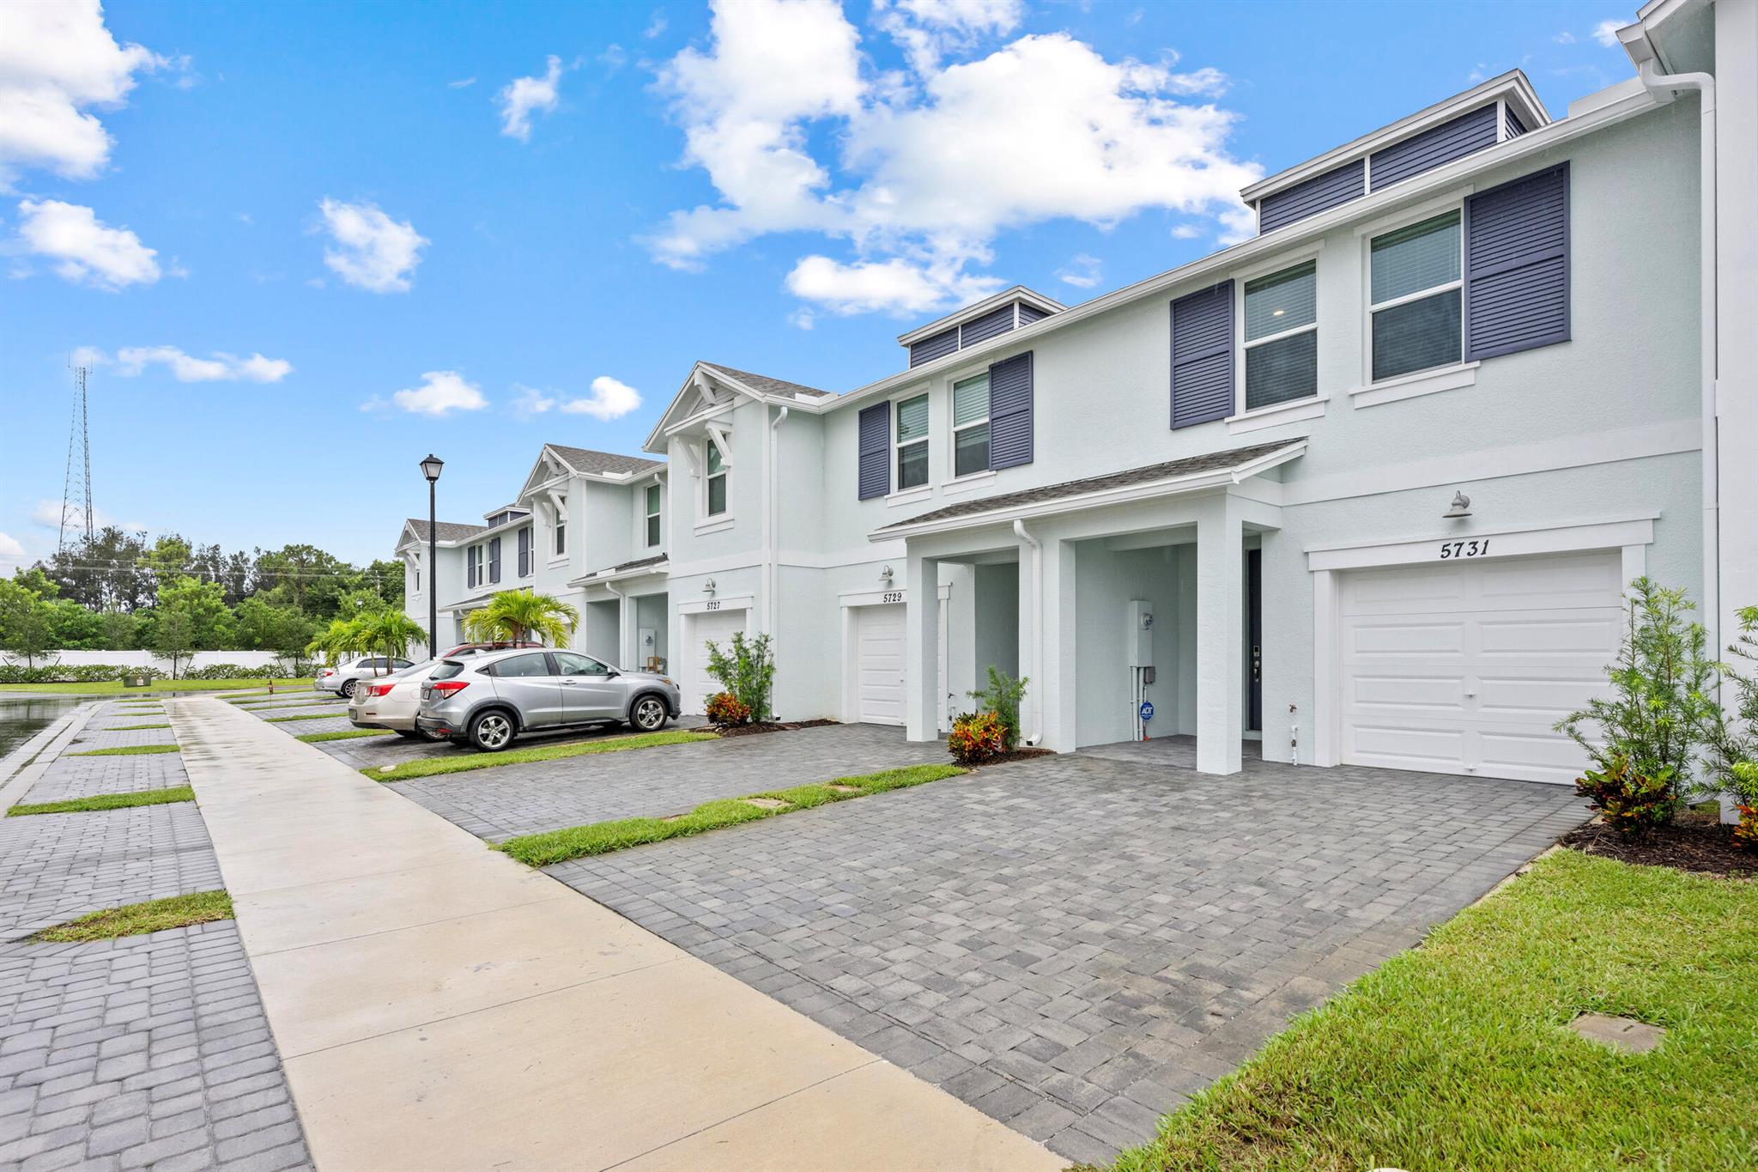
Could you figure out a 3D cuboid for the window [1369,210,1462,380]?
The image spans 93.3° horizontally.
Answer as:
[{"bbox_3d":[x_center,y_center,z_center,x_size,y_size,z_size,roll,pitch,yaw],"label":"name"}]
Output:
[{"bbox_3d":[5.562,-2.988,8.634,0.100,1.577,0.906,0,-2,-41],"label":"window"}]

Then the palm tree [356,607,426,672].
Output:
[{"bbox_3d":[-16.024,2.278,27.200,2.100,3.115,2.100,2,-3,-41],"label":"palm tree"}]

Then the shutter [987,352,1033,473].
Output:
[{"bbox_3d":[2.008,-2.623,12.593,0.070,1.645,0.846,0,-2,-41],"label":"shutter"}]

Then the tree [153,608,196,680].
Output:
[{"bbox_3d":[-45.797,3.781,54.000,2.500,4.524,2.500,2,-3,-41],"label":"tree"}]

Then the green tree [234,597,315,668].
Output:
[{"bbox_3d":[-38.540,3.289,53.000,4.300,5.200,4.500,2,-4,-41],"label":"green tree"}]

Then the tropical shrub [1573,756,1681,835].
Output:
[{"bbox_3d":[5.350,1.502,5.950,0.600,0.600,0.620,2,-4,-41],"label":"tropical shrub"}]

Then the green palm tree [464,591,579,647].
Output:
[{"bbox_3d":[-7.673,1.519,17.800,2.300,2.861,2.300,2,-3,-41],"label":"green palm tree"}]

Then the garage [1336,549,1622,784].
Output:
[{"bbox_3d":[5.861,0.815,8.321,0.150,2.184,2.395,0,-2,-41],"label":"garage"}]

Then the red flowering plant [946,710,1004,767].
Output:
[{"bbox_3d":[1.151,1.800,9.800,0.640,0.650,0.660,0,-3,0],"label":"red flowering plant"}]

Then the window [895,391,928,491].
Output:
[{"bbox_3d":[0.557,-2.431,14.190,0.100,1.550,0.850,2,-4,-41],"label":"window"}]

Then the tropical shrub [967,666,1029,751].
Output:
[{"bbox_3d":[1.574,1.593,10.750,0.780,1.122,0.780,0,-3,0],"label":"tropical shrub"}]

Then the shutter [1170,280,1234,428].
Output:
[{"bbox_3d":[3.949,-2.835,10.166,0.050,1.610,0.820,2,-4,-41],"label":"shutter"}]

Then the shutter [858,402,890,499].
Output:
[{"bbox_3d":[-0.079,-2.416,14.998,0.070,1.641,0.857,0,-2,-41],"label":"shutter"}]

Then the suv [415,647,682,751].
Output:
[{"bbox_3d":[-5.670,1.880,14.690,4.300,1.600,1.780,2,-3,-40],"label":"suv"}]

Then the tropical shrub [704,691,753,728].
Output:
[{"bbox_3d":[-2.723,2.274,15.100,0.800,0.720,0.850,0,-3,0],"label":"tropical shrub"}]

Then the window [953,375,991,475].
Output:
[{"bbox_3d":[1.471,-2.523,13.142,0.100,1.550,0.850,2,-4,-41],"label":"window"}]

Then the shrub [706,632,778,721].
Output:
[{"bbox_3d":[-2.590,1.680,15.500,1.200,1.750,1.280,0,-3,0],"label":"shrub"}]

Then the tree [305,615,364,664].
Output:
[{"bbox_3d":[-22.519,2.798,34.500,2.350,3.100,2.350,2,-4,-41],"label":"tree"}]

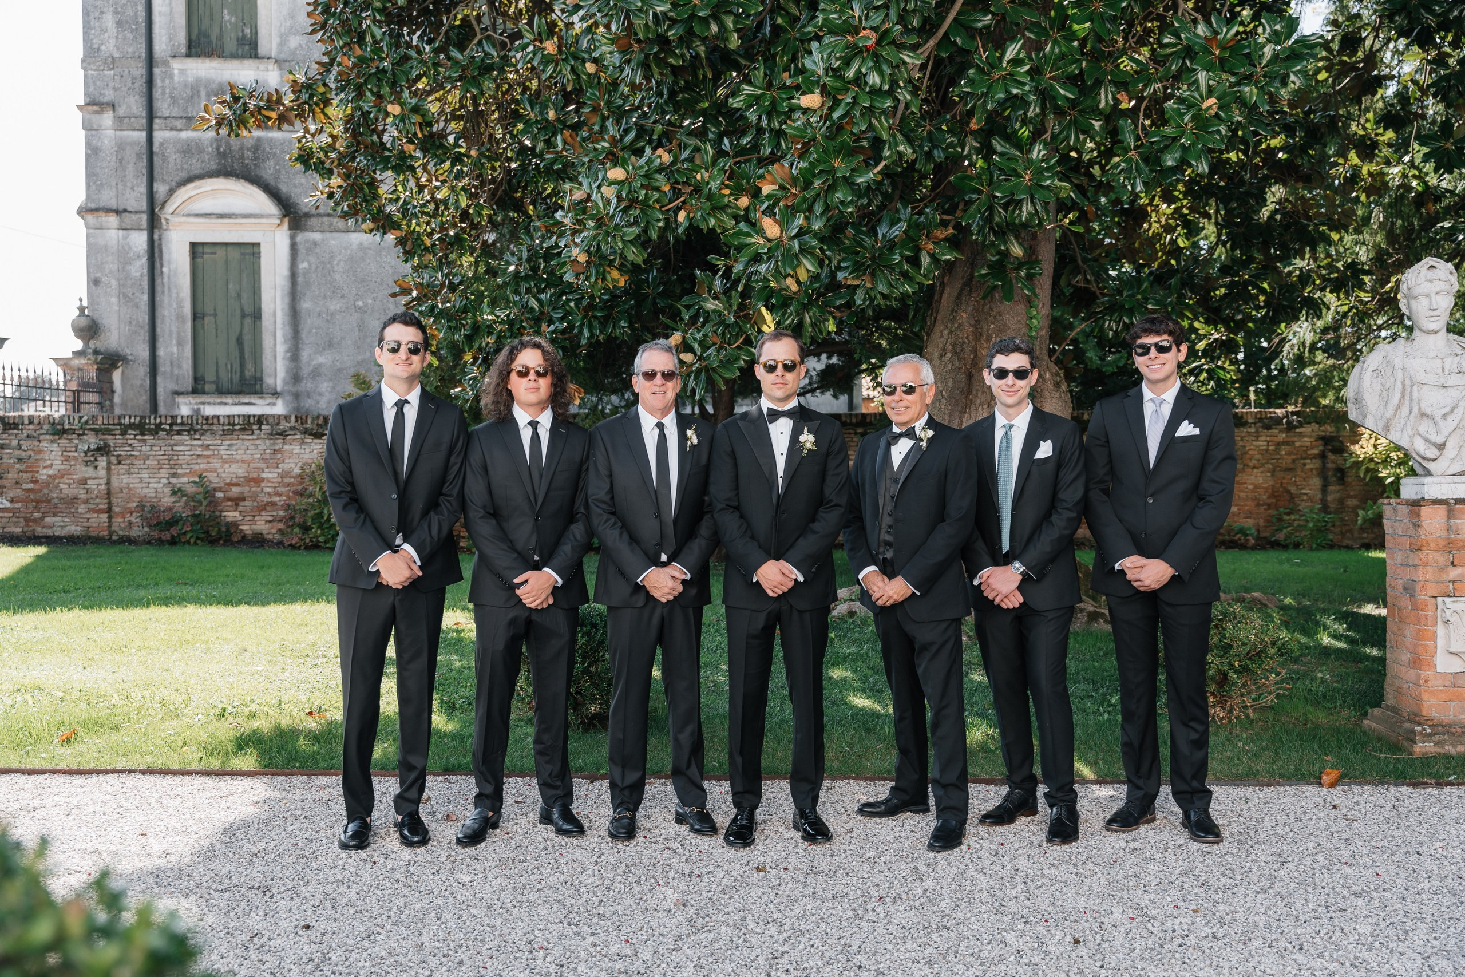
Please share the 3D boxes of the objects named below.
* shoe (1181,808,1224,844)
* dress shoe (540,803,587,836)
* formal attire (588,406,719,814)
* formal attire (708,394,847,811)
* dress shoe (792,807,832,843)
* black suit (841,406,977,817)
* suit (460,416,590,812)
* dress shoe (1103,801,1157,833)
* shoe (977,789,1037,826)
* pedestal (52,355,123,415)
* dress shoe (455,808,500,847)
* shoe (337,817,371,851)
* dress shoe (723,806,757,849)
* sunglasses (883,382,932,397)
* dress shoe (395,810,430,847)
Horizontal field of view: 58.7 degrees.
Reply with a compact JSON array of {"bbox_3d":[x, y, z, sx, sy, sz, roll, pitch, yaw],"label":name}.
[{"bbox_3d":[1.693,1.186,4.709,0.106,0.105,0.298,0,1,1],"label":"shoe"},{"bbox_3d":[-0.622,1.186,4.762,0.105,0.100,0.290,-1,3,-35],"label":"dress shoe"},{"bbox_3d":[-0.287,0.443,4.750,0.475,1.470,0.310,0,1,-4],"label":"formal attire"},{"bbox_3d":[0.167,0.421,4.590,0.490,1.441,0.350,0,2,2],"label":"formal attire"},{"bbox_3d":[0.287,1.183,4.705,0.105,0.110,0.300,-1,2,-14],"label":"dress shoe"},{"bbox_3d":[0.655,0.460,4.770,0.465,1.450,0.350,1,1,31],"label":"black suit"},{"bbox_3d":[-0.729,0.454,4.631,0.460,1.438,0.340,0,2,-11],"label":"suit"},{"bbox_3d":[1.468,1.180,4.804,0.300,0.110,0.110,-2,3,-44],"label":"dress shoe"},{"bbox_3d":[1.036,1.183,4.879,0.298,0.105,0.106,-1,1,-35],"label":"shoe"},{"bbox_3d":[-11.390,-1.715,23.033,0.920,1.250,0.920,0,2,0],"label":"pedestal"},{"bbox_3d":[-0.909,1.187,4.666,0.106,0.105,0.298,0,1,13],"label":"dress shoe"},{"bbox_3d":[-1.345,1.191,4.627,0.105,0.100,0.290,0,2,-5],"label":"shoe"},{"bbox_3d":[0.029,1.187,4.654,0.106,0.105,0.298,0,1,8],"label":"dress shoe"},{"bbox_3d":[0.633,-0.357,4.693,0.140,0.045,0.145,1,8,34],"label":"sunglasses"},{"bbox_3d":[-1.147,1.187,4.658,0.106,0.105,0.298,-1,1,-24],"label":"dress shoe"}]

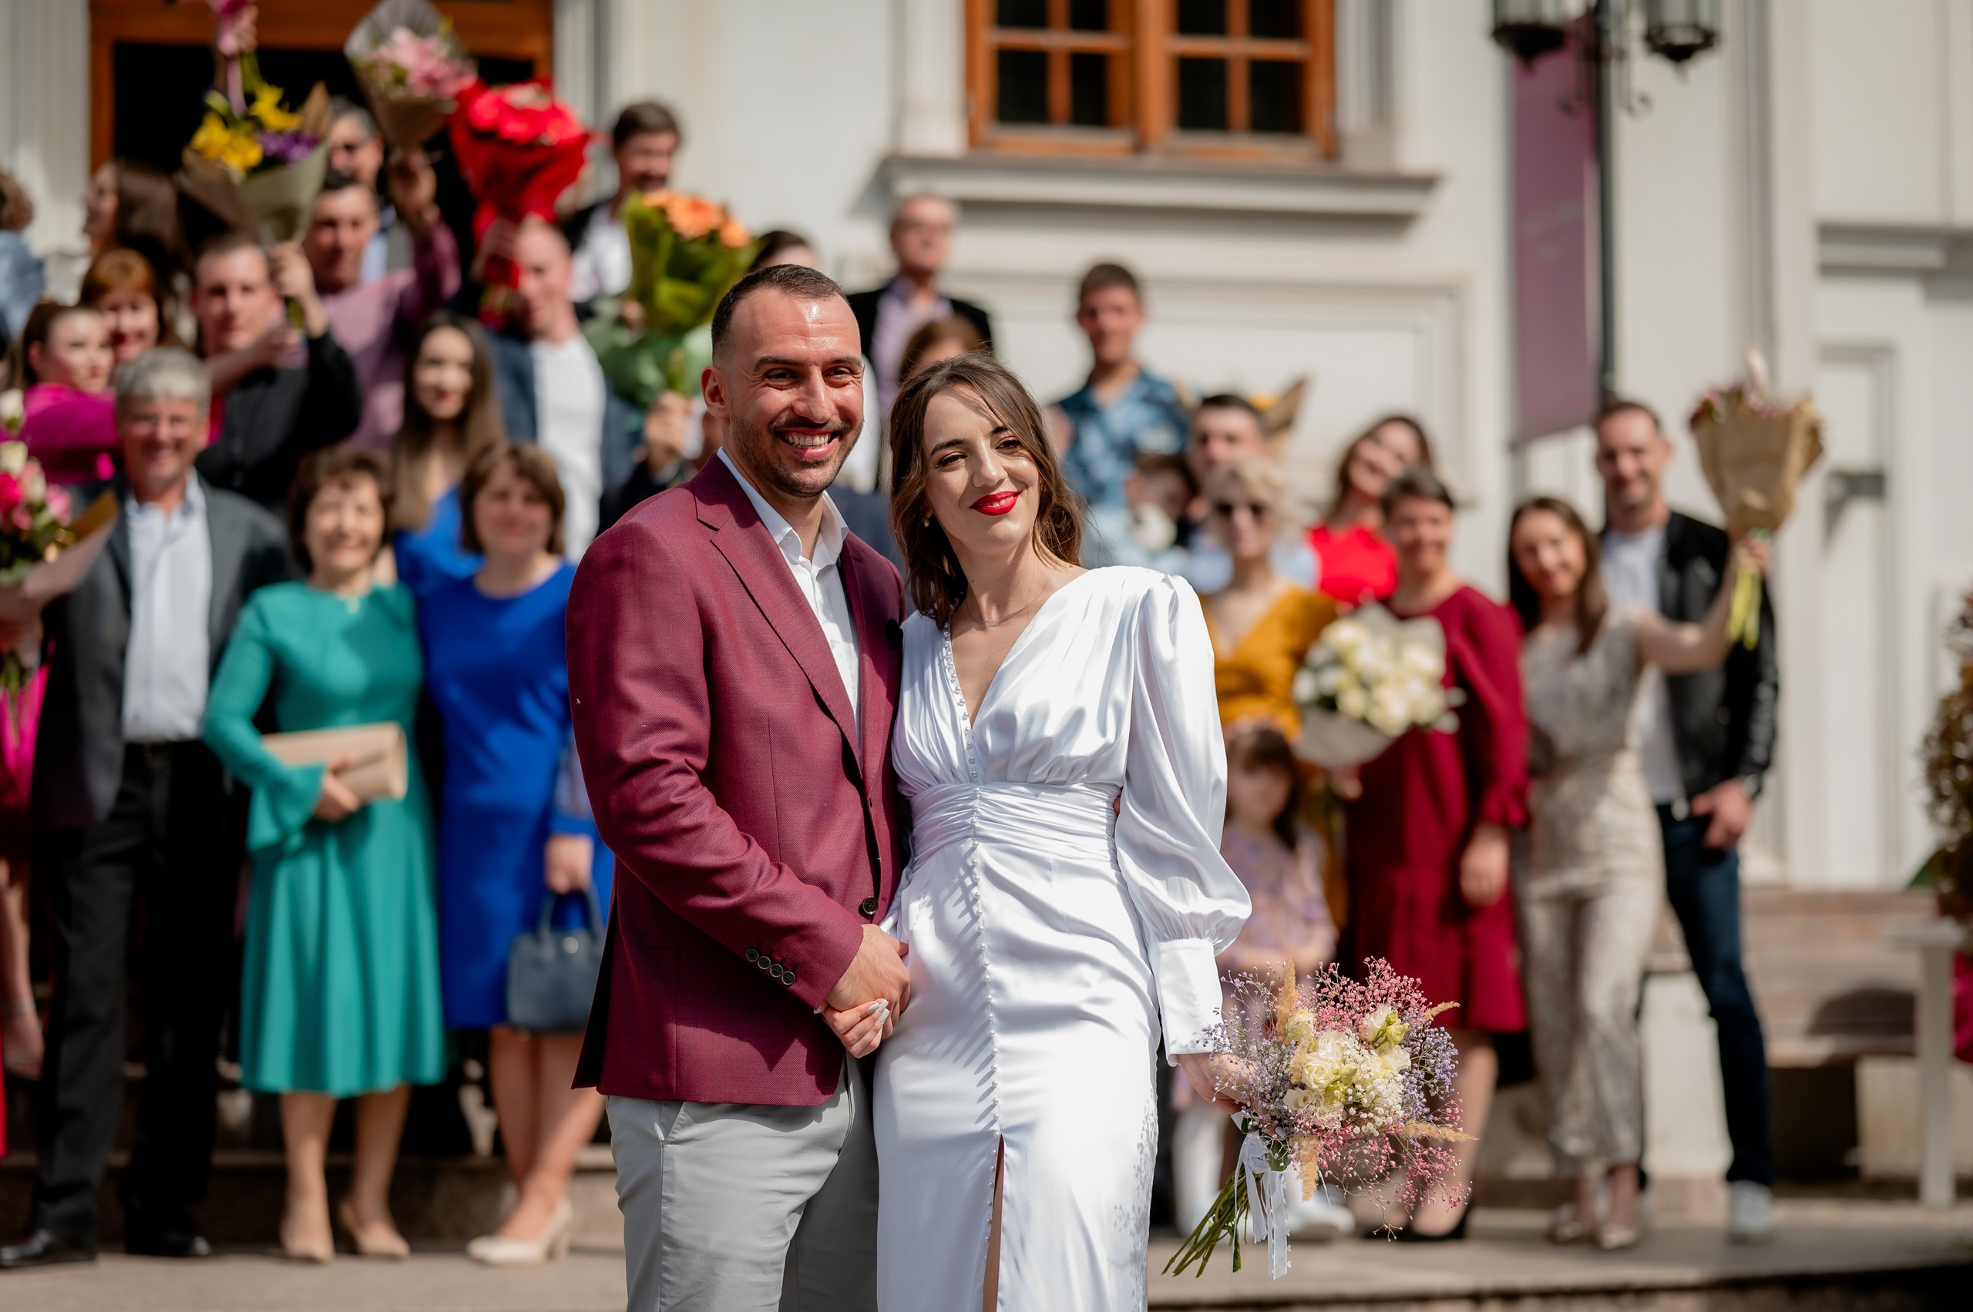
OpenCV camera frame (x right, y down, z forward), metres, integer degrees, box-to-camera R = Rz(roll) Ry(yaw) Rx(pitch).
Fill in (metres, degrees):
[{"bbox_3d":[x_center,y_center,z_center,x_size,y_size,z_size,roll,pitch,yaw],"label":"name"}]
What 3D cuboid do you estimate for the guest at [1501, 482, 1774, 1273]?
[{"bbox_3d":[1.358,0.448,9.800,0.550,1.585,0.400,-1,-2,12],"label":"guest"}]

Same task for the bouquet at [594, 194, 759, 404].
[{"bbox_3d":[-0.664,-0.752,9.900,0.350,0.460,0.320,6,3,0],"label":"bouquet"}]

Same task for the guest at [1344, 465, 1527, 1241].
[{"bbox_3d":[0.949,0.410,9.870,0.440,1.632,0.380,-1,-2,18],"label":"guest"}]

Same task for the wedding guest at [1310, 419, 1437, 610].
[{"bbox_3d":[0.883,0.264,10.587,0.450,1.630,0.340,-1,-2,9],"label":"wedding guest"}]

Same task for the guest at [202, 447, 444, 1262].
[{"bbox_3d":[-1.333,0.390,9.350,0.500,1.623,0.400,0,-2,-9],"label":"guest"}]

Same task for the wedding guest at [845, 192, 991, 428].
[{"bbox_3d":[-0.162,-0.346,12.185,0.500,1.740,0.330,-1,-2,7],"label":"wedding guest"}]

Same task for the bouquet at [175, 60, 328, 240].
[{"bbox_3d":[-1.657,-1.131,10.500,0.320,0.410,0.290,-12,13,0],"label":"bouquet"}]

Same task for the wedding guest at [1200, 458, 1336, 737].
[{"bbox_3d":[0.633,0.391,10.496,0.460,1.682,0.360,0,-4,0],"label":"wedding guest"}]

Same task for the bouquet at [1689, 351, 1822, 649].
[{"bbox_3d":[1.603,-0.326,9.700,0.275,0.620,0.250,1,-3,0],"label":"bouquet"}]

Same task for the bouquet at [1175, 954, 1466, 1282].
[{"bbox_3d":[0.333,0.453,4.620,0.260,0.350,0.250,26,22,-17],"label":"bouquet"}]

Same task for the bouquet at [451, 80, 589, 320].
[{"bbox_3d":[-1.052,-1.034,10.500,0.320,0.530,0.290,6,0,0],"label":"bouquet"}]

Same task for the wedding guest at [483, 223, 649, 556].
[{"bbox_3d":[-0.975,-0.119,10.780,0.500,1.799,0.380,0,-4,-7],"label":"wedding guest"}]

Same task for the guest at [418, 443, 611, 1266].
[{"bbox_3d":[-0.939,0.403,9.344,0.450,1.672,0.380,-1,-4,3],"label":"guest"}]

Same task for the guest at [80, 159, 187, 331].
[{"bbox_3d":[-2.076,-0.400,11.387,0.460,1.640,0.330,-2,-3,37],"label":"guest"}]

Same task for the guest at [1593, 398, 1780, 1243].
[{"bbox_3d":[1.484,0.343,9.950,0.470,1.794,0.380,-1,-2,18],"label":"guest"}]

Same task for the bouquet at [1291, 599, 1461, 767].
[{"bbox_3d":[0.816,0.067,9.800,0.340,0.330,0.310,7,21,0],"label":"bouquet"}]

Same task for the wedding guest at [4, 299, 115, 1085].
[{"bbox_3d":[-2.001,0.065,9.950,0.520,1.661,0.380,0,-2,-16],"label":"wedding guest"}]

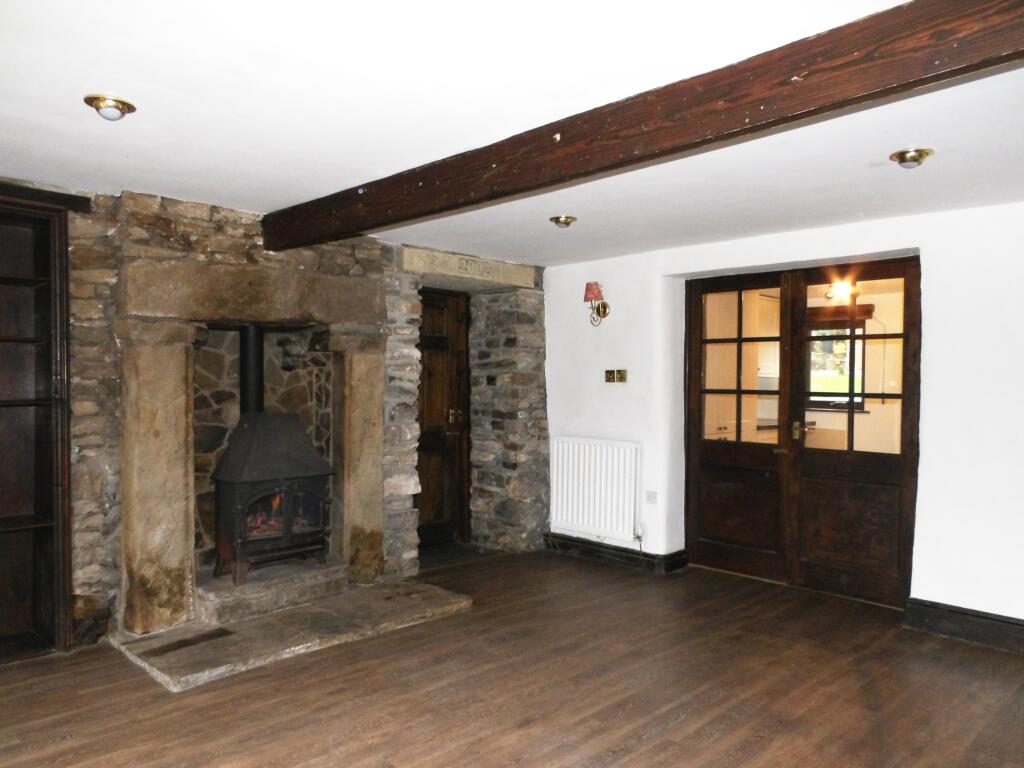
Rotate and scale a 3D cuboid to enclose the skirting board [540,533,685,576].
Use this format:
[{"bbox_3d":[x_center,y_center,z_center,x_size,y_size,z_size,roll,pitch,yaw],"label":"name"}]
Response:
[{"bbox_3d":[0.752,1.222,5.318,1.102,0.125,0.306,1,1,44],"label":"skirting board"}]

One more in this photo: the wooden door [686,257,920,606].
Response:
[{"bbox_3d":[1.806,0.284,4.556,1.497,2.025,0.070,1,1,44],"label":"wooden door"}]

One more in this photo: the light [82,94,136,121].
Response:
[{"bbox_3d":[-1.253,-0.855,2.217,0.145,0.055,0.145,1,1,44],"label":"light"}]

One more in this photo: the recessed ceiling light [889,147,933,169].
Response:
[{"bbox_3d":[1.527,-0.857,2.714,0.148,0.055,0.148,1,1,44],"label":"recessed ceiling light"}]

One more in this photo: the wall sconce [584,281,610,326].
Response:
[{"bbox_3d":[0.606,-0.577,5.151,0.140,0.322,0.185,1,1,44],"label":"wall sconce"}]

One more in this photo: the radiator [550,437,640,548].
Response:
[{"bbox_3d":[0.605,0.755,5.214,0.778,0.707,0.085,1,1,44],"label":"radiator"}]

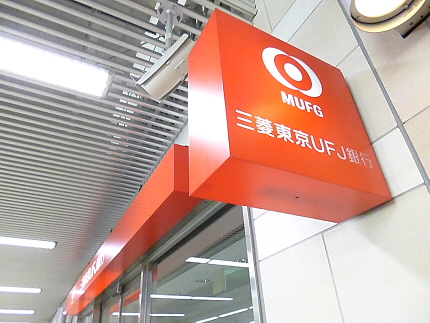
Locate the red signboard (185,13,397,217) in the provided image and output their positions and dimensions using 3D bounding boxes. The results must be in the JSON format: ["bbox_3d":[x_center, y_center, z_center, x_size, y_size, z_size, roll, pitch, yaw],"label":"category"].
[{"bbox_3d":[0.238,-0.150,1.087,0.620,0.626,0.223,14,-37,-25],"label":"red signboard"}]

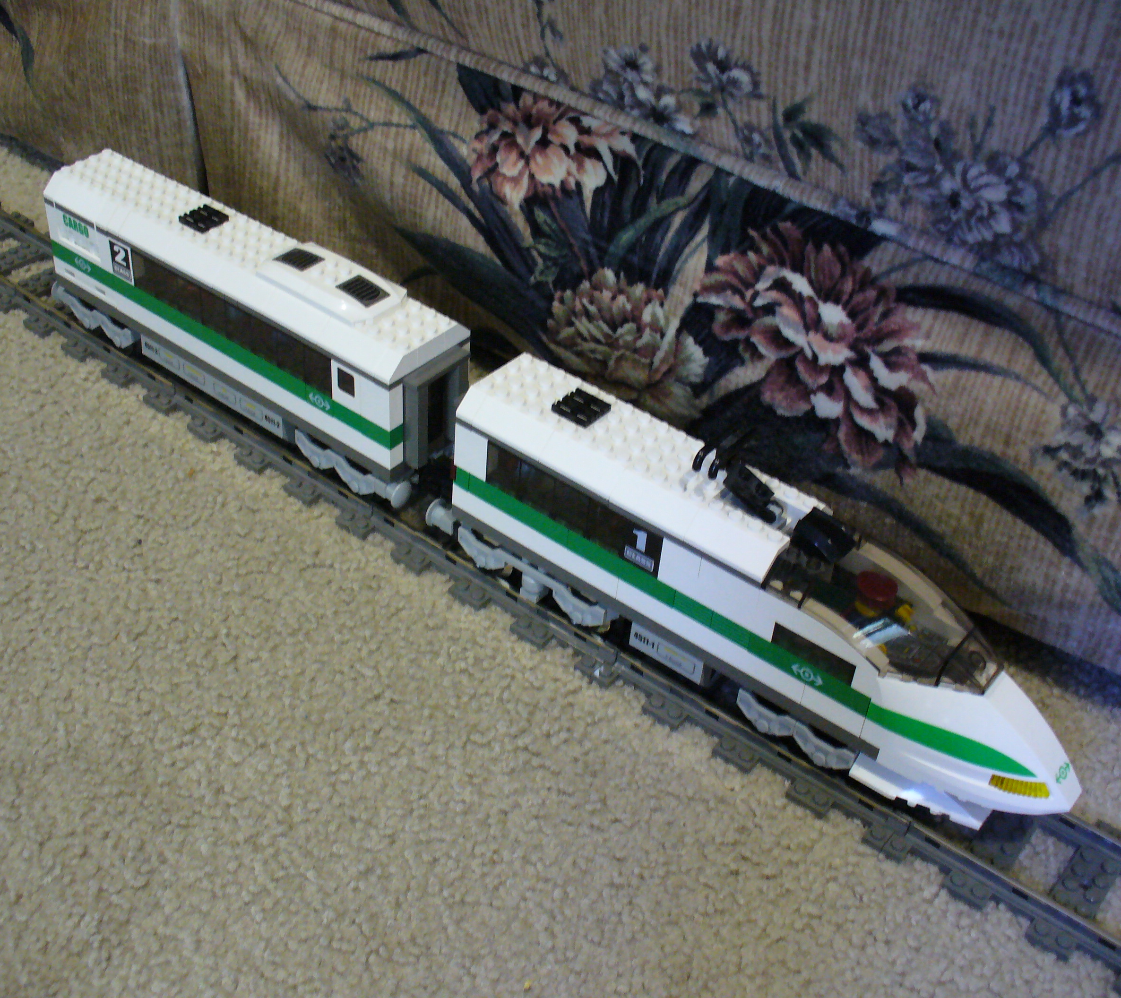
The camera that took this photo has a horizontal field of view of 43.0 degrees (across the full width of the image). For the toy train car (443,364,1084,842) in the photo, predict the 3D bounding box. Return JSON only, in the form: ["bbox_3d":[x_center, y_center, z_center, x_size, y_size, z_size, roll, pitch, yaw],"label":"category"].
[{"bbox_3d":[0.066,0.025,0.509,0.273,0.101,0.050,29,46,26],"label":"toy train car"}]

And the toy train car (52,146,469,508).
[{"bbox_3d":[-0.142,-0.084,0.637,0.245,0.088,0.049,29,46,27],"label":"toy train car"}]

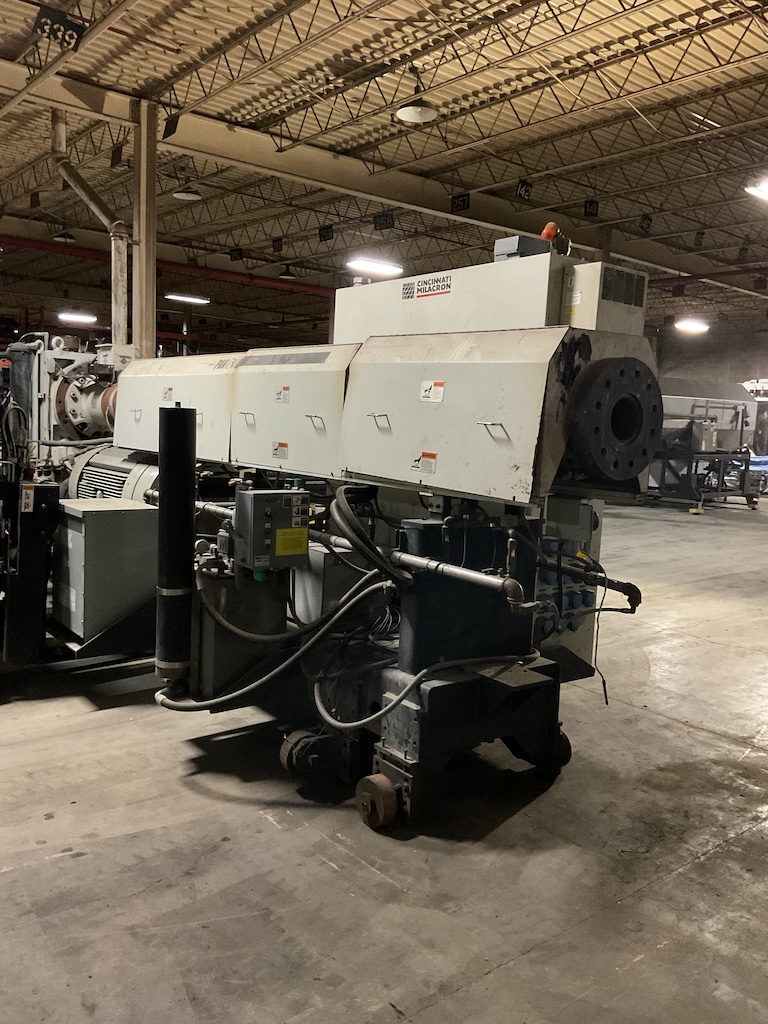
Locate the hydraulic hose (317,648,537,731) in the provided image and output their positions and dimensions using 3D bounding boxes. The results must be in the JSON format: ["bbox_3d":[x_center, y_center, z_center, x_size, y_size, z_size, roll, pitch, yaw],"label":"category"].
[{"bbox_3d":[0.227,0.731,3.715,1.000,0.230,0.380,-2,8,-36],"label":"hydraulic hose"}]

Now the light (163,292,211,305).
[{"bbox_3d":[-5.172,-5.635,22.585,1.200,0.130,0.420,-3,8,-39],"label":"light"}]

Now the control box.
[{"bbox_3d":[-0.571,0.081,4.379,0.315,0.378,0.170,-2,8,-36],"label":"control box"}]

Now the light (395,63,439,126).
[{"bbox_3d":[0.334,-4.072,8.270,0.410,0.450,0.410,3,7,0],"label":"light"}]

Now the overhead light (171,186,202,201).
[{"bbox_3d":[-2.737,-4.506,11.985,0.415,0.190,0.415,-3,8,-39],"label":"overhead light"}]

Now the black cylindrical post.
[{"bbox_3d":[-1.014,0.159,4.178,0.175,1.355,0.175,3,7,0],"label":"black cylindrical post"}]

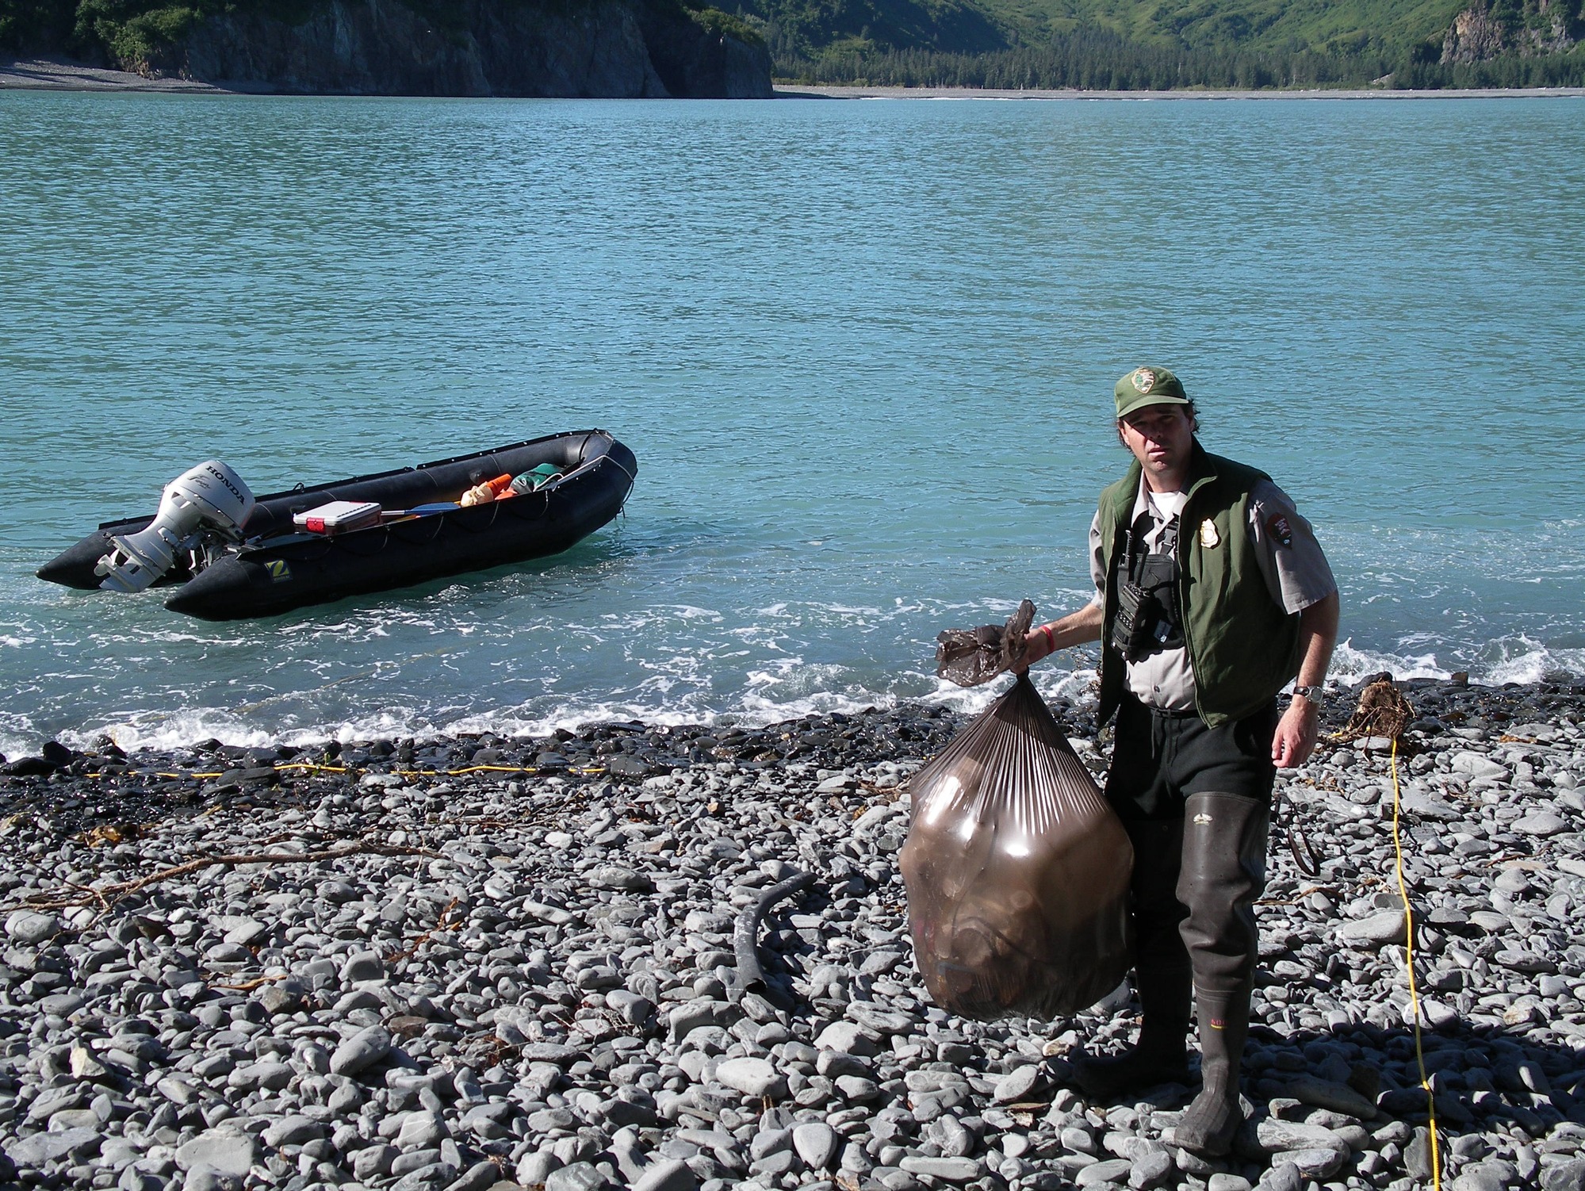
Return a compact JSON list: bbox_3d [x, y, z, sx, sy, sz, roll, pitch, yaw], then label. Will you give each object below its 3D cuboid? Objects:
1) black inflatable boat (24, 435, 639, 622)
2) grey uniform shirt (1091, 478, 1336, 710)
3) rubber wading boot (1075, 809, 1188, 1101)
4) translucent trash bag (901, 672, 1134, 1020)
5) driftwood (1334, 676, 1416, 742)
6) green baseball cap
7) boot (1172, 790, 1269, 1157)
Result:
[{"bbox_3d":[-2.986,-0.655,17.534,2.000,0.900,4.800,11,18,42],"label":"black inflatable boat"},{"bbox_3d":[0.975,0.004,5.543,0.580,0.600,0.330,6,13,25],"label":"grey uniform shirt"},{"bbox_3d":[0.860,0.877,5.882,0.320,0.760,0.200,-1,12,-5],"label":"rubber wading boot"},{"bbox_3d":[0.521,0.581,5.523,0.500,0.830,0.470,0,12,0],"label":"translucent trash bag"},{"bbox_3d":[2.898,0.526,11.932,0.400,0.340,0.320,0,12,0],"label":"driftwood"},{"bbox_3d":[0.807,-0.451,5.343,0.175,0.135,0.270,-2,19,13],"label":"green baseball cap"},{"bbox_3d":[1.020,0.871,5.625,0.210,0.800,0.340,5,13,21],"label":"boot"}]

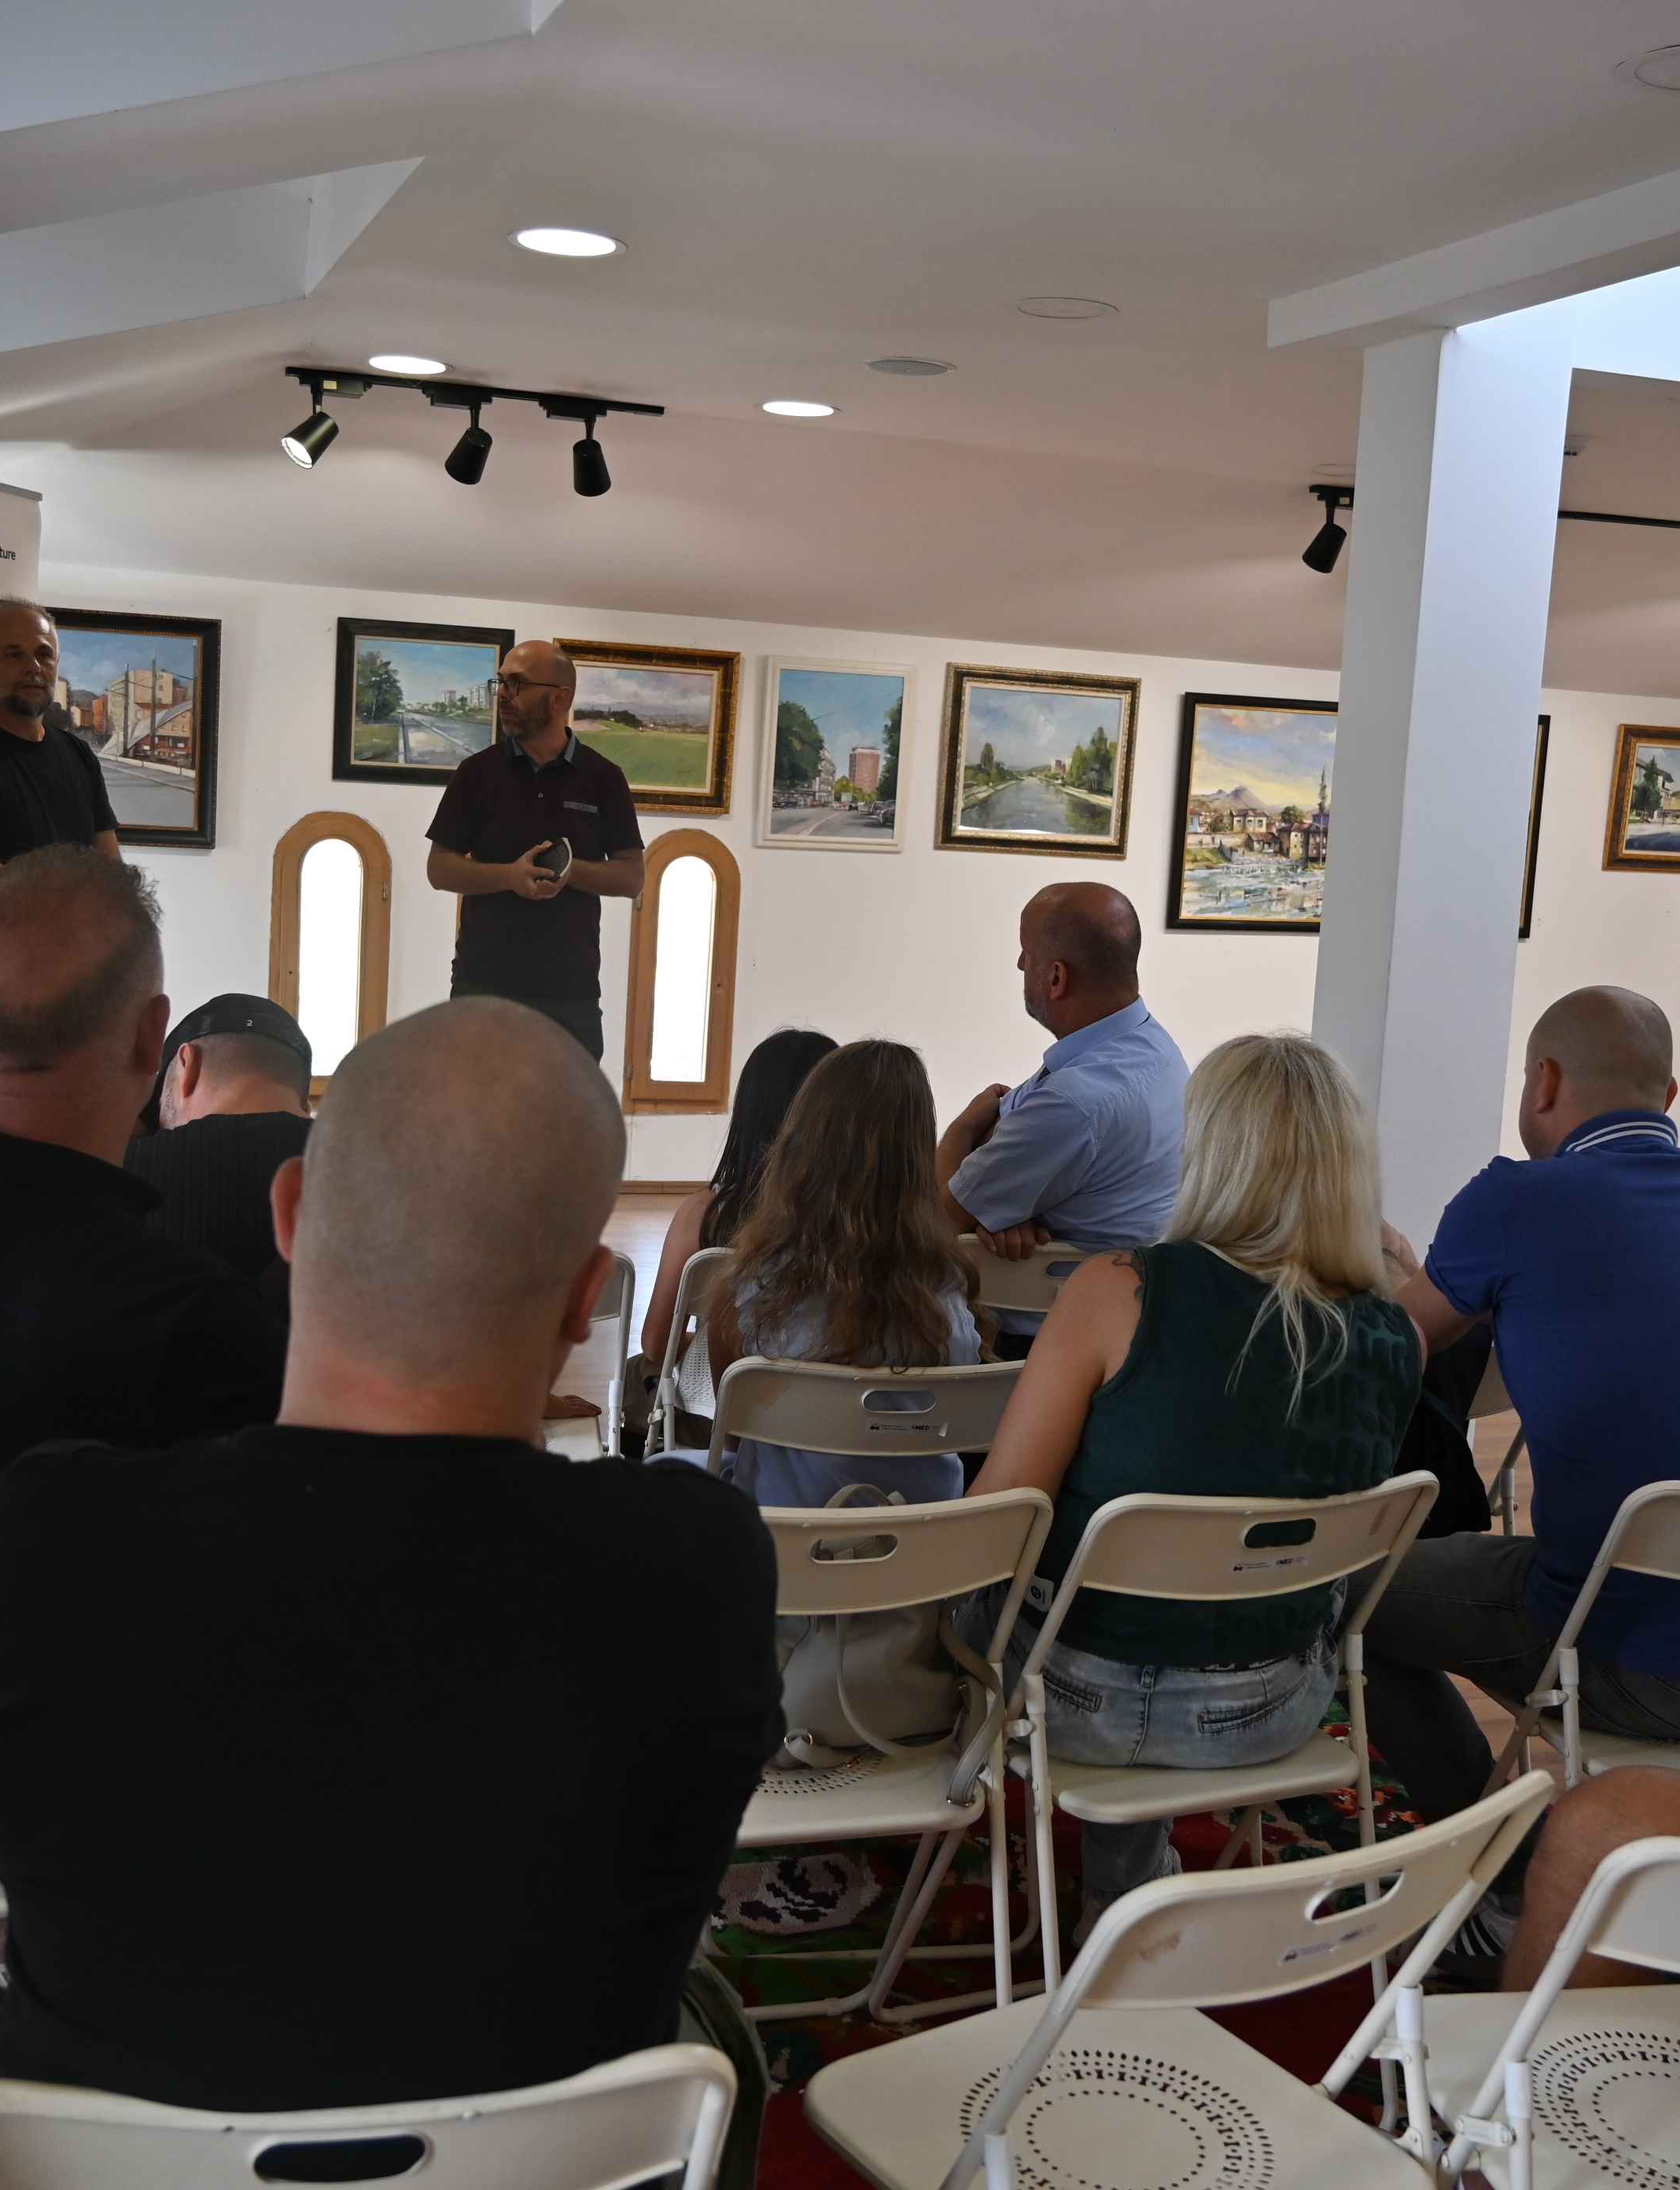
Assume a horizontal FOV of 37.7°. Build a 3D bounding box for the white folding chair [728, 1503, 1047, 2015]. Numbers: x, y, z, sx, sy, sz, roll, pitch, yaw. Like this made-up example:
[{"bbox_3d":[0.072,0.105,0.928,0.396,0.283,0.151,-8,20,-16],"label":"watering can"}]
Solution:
[{"bbox_3d":[-0.070,0.770,2.753,0.453,0.776,0.490,1,7,-19],"label":"white folding chair"}]

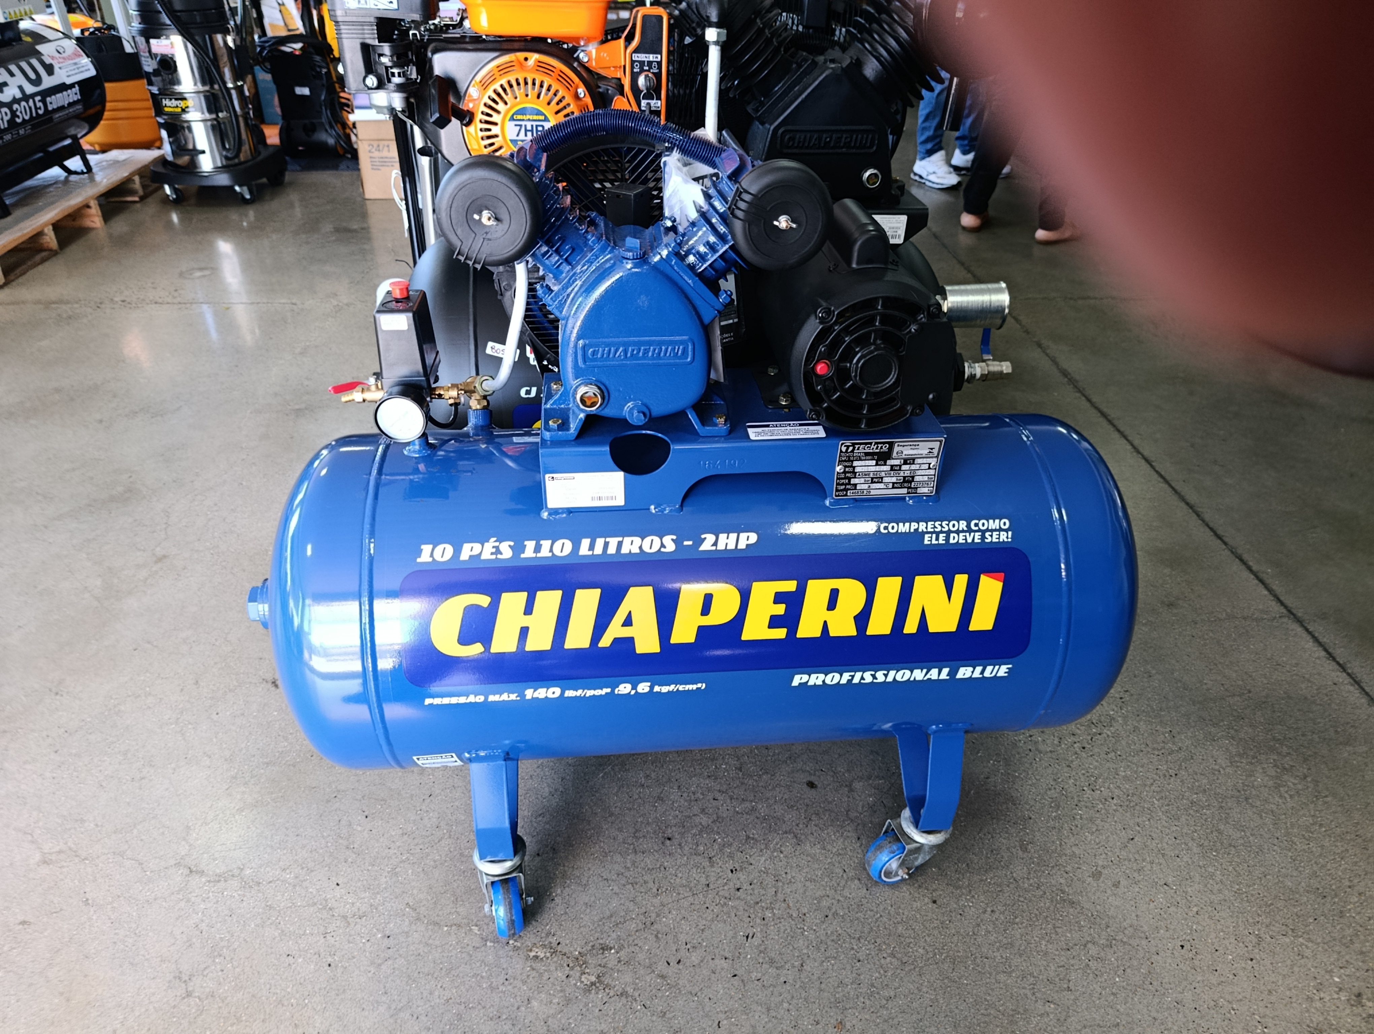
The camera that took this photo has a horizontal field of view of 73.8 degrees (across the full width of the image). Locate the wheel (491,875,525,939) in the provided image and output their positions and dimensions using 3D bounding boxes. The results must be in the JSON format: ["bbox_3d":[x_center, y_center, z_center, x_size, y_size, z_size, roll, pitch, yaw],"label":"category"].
[{"bbox_3d":[-0.220,0.480,1.127,0.030,0.073,0.073,-6,31,-11],"label":"wheel"}]

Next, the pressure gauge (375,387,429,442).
[{"bbox_3d":[-0.289,-0.100,0.929,0.053,0.053,0.032,-2,31,-4],"label":"pressure gauge"}]

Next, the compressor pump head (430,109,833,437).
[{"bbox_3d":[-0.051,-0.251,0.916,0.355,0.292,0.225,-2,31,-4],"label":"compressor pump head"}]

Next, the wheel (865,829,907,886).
[{"bbox_3d":[0.269,0.443,1.192,0.073,0.073,0.030,-18,35,-28],"label":"wheel"}]

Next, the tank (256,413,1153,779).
[{"bbox_3d":[0.012,0.083,1.124,0.976,0.398,0.398,-2,31,-4],"label":"tank"}]

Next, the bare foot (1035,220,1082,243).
[{"bbox_3d":[1.686,-1.310,4.143,0.240,0.085,0.090,-13,33,-21],"label":"bare foot"}]

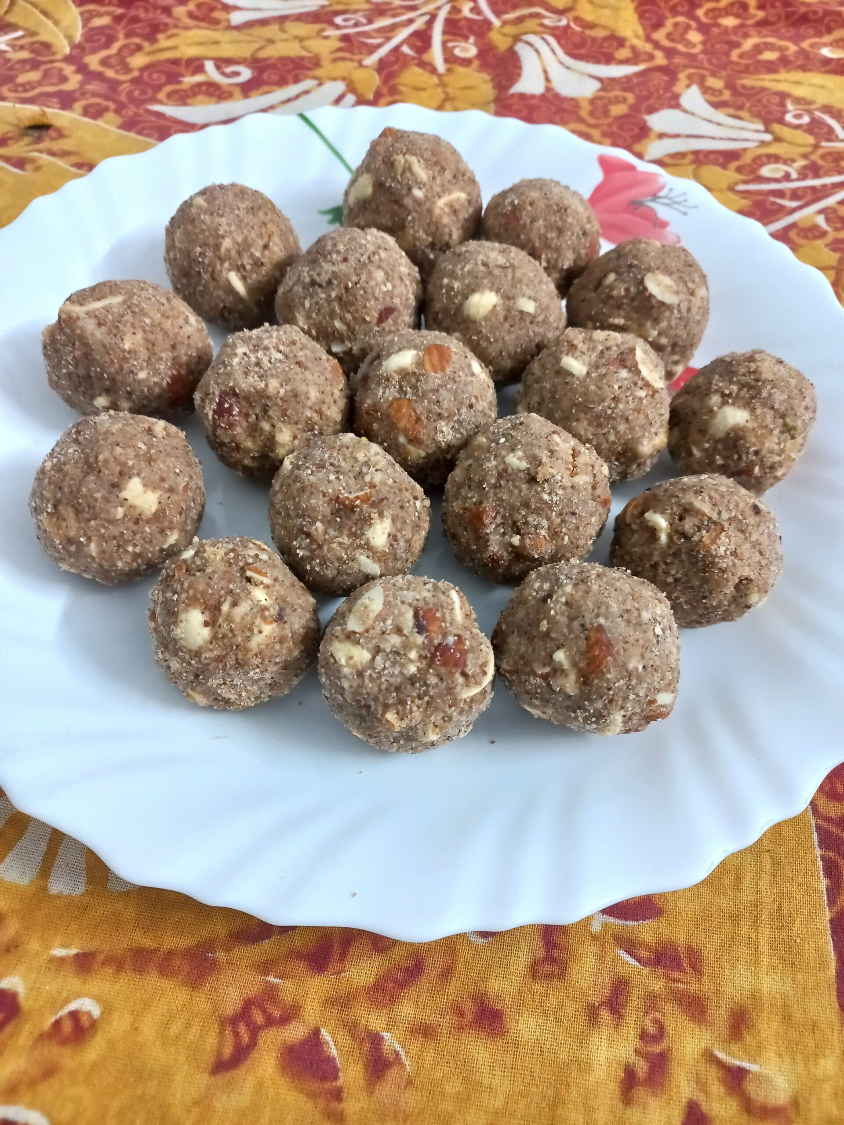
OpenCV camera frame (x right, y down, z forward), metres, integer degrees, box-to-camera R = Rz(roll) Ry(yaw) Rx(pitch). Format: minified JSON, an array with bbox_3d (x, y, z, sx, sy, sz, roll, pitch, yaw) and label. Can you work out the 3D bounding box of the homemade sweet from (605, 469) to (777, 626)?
[{"bbox_3d":[0.066,-0.003,0.199,0.040,0.038,0.039,2,59,-3],"label":"homemade sweet"}]

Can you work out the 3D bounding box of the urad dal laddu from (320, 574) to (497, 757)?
[{"bbox_3d":[-0.003,0.021,0.170,0.036,0.037,0.036,7,58,0],"label":"urad dal laddu"}]

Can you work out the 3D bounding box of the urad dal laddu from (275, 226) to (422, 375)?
[{"bbox_3d":[-0.020,-0.072,0.225,0.040,0.038,0.040,7,58,0],"label":"urad dal laddu"}]

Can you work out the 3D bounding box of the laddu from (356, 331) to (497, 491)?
[{"bbox_3d":[0.001,-0.039,0.206,0.037,0.038,0.037,7,58,0],"label":"laddu"}]

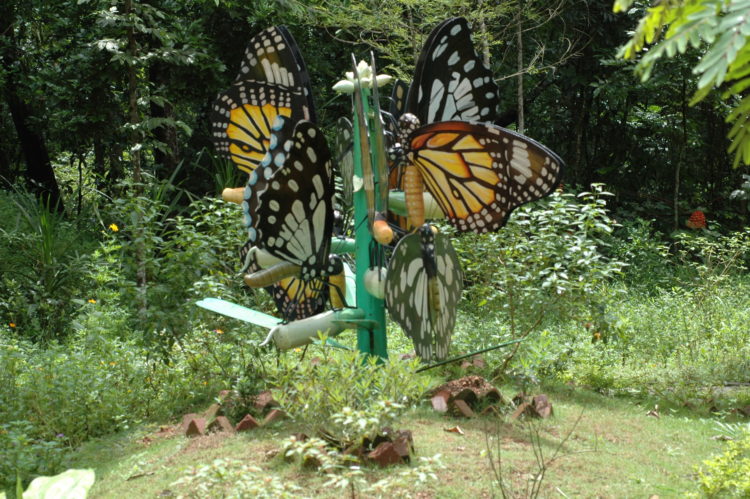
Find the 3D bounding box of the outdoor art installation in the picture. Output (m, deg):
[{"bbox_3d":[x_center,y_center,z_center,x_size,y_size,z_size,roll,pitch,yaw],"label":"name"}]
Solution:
[{"bbox_3d":[0.050,-0.420,15.000,2.850,2.850,2.500,0,3,0],"label":"outdoor art installation"}]

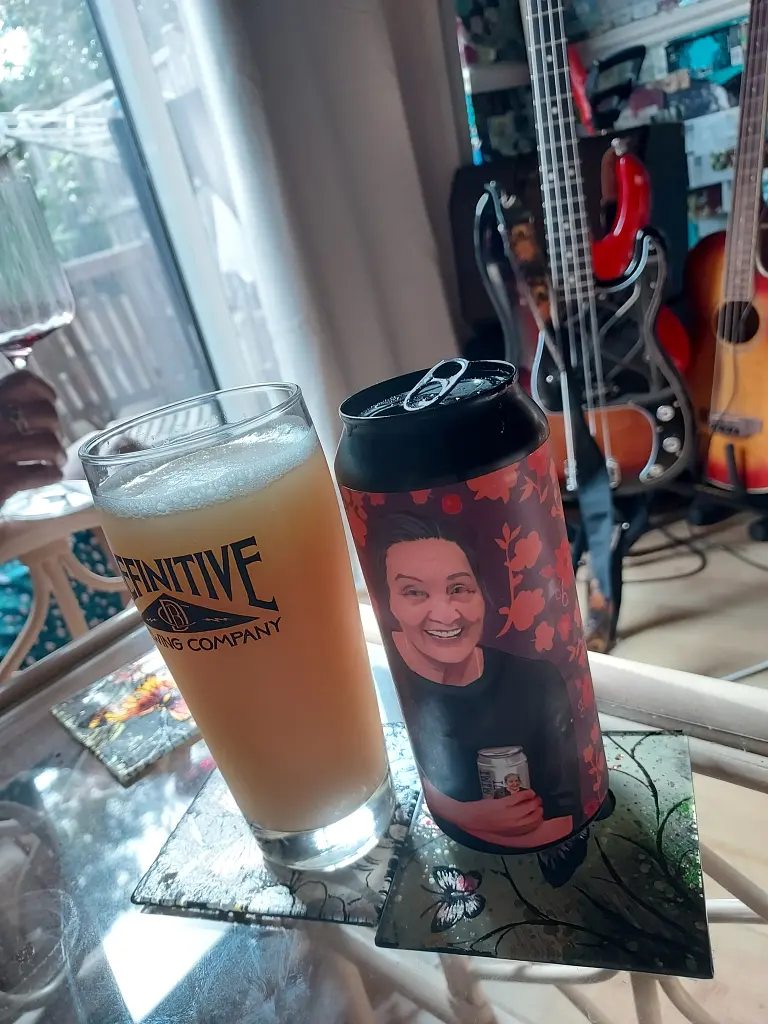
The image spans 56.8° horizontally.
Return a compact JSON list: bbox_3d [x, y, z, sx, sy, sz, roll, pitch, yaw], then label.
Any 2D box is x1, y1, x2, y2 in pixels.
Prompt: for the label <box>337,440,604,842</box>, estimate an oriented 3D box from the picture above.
[{"bbox_3d":[0.033,0.040,0.240,0.066,0.132,0.066,-8,23,18],"label":"label"}]

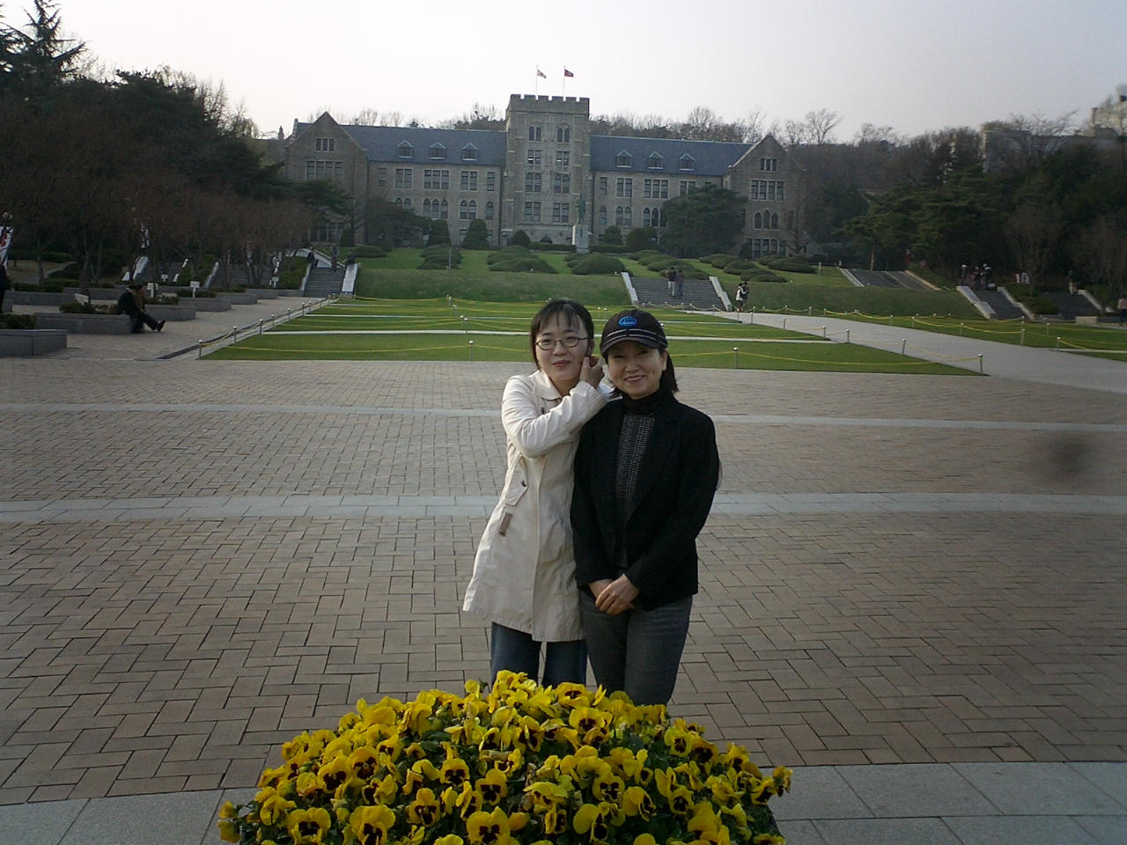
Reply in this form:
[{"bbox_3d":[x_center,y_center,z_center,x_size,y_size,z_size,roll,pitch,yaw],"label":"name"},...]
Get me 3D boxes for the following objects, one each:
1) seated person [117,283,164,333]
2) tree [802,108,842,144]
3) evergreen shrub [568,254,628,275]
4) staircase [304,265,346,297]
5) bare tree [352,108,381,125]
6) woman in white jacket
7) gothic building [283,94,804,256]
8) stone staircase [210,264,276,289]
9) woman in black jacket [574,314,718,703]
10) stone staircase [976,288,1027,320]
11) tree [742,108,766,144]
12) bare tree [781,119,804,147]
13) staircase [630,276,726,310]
[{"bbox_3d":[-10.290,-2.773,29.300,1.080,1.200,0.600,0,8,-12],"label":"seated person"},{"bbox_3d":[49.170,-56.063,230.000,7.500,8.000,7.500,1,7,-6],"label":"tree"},{"bbox_3d":[2.294,-10.139,77.500,3.500,1.350,3.300,1,7,-6],"label":"evergreen shrub"},{"bbox_3d":[-14.260,-8.497,72.632,2.400,1.800,4.000,1,7,-5],"label":"staircase"},{"bbox_3d":[-32.801,-48.295,200.520,5.400,8.000,5.400,1,8,-6],"label":"bare tree"},{"bbox_3d":[-0.078,0.463,3.419,0.460,1.620,0.360,0,7,-12],"label":"woman in white jacket"},{"bbox_3d":[-3.447,-34.167,168.835,68.000,20.300,22.000,1,7,-7],"label":"gothic building"},{"bbox_3d":[-19.356,-8.567,72.132,3.600,1.800,4.000,1,7,-5],"label":"stone staircase"},{"bbox_3d":[0.190,0.491,3.398,0.460,1.610,0.330,3,7,8],"label":"woman in black jacket"},{"bbox_3d":[27.069,-7.444,75.555,2.500,1.750,4.400,1,8,-6],"label":"stone staircase"},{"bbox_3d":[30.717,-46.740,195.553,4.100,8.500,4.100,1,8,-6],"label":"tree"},{"bbox_3d":[37.957,-46.788,200.488,4.100,7.500,4.100,1,8,-6],"label":"bare tree"},{"bbox_3d":[6.937,-8.000,74.055,5.300,1.750,4.400,1,8,-6],"label":"staircase"}]

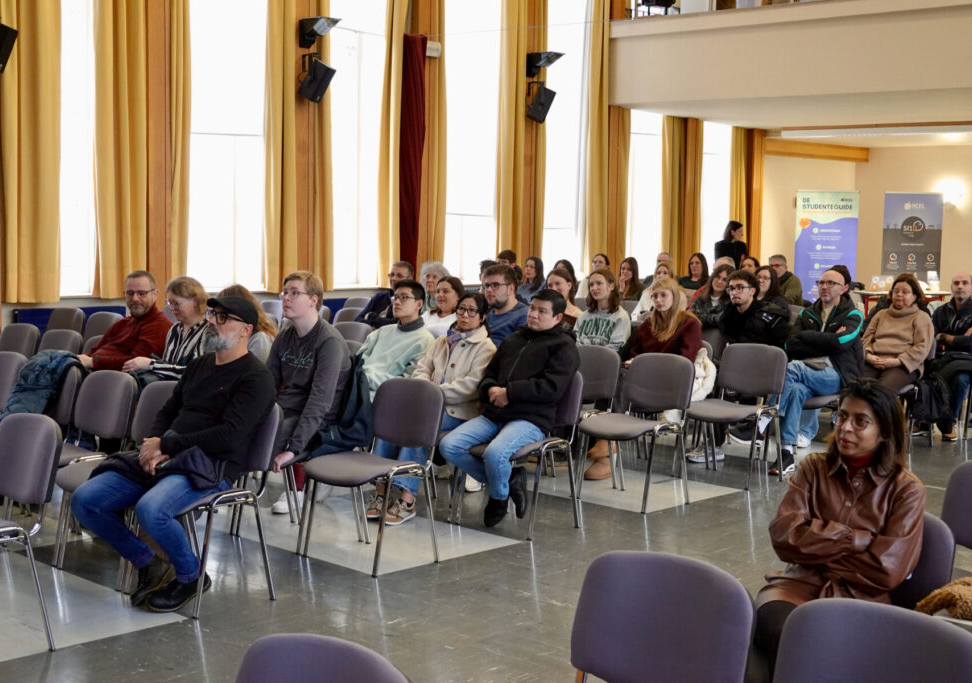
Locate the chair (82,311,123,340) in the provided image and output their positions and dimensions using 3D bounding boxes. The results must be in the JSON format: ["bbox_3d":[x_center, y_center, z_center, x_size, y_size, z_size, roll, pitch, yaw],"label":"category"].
[{"bbox_3d":[-3.015,0.201,10.024,0.525,0.820,0.540,6,7,44],"label":"chair"}]

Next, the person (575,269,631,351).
[{"bbox_3d":[0.608,0.152,8.932,0.500,1.240,0.800,5,6,37],"label":"person"}]

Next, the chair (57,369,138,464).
[{"bbox_3d":[-1.950,0.557,6.293,0.525,0.820,0.540,6,7,44],"label":"chair"}]

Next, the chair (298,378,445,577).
[{"bbox_3d":[-0.520,0.590,6.207,0.525,0.820,0.540,6,7,44],"label":"chair"}]

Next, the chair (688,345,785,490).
[{"bbox_3d":[1.475,0.434,8.255,0.520,0.825,0.570,6,7,43],"label":"chair"}]

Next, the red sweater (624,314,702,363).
[{"bbox_3d":[1.101,0.089,8.573,0.500,0.540,0.420,6,7,43],"label":"red sweater"}]

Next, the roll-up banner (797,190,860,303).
[{"bbox_3d":[4.648,-1.047,18.690,0.870,2.010,0.180,2,5,10],"label":"roll-up banner"}]

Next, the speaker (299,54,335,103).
[{"bbox_3d":[-1.554,-2.403,12.596,0.200,0.350,0.200,-5,36,-46],"label":"speaker"}]

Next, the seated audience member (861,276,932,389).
[{"bbox_3d":[2.794,0.135,9.576,0.550,1.220,0.780,6,7,43],"label":"seated audience member"}]

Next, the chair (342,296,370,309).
[{"bbox_3d":[-1.300,0.029,12.140,0.520,0.825,0.570,6,7,43],"label":"chair"}]

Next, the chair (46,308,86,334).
[{"bbox_3d":[-3.393,0.165,10.299,0.520,0.825,0.570,6,7,43],"label":"chair"}]

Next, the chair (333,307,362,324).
[{"bbox_3d":[-1.268,0.149,10.938,0.525,0.820,0.540,6,7,44],"label":"chair"}]

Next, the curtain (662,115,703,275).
[{"bbox_3d":[2.368,-1.714,16.422,0.180,1.950,0.720,6,7,44],"label":"curtain"}]

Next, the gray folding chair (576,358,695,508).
[{"bbox_3d":[0.827,0.487,7.600,0.525,0.820,0.540,6,7,44],"label":"gray folding chair"}]

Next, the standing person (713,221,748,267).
[{"bbox_3d":[2.792,-0.605,15.670,0.420,1.580,0.290,-1,6,-18],"label":"standing person"}]

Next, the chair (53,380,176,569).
[{"bbox_3d":[-1.589,0.598,5.939,0.520,0.825,0.570,6,7,43],"label":"chair"}]

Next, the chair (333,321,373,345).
[{"bbox_3d":[-1.109,0.287,9.437,0.525,0.820,0.540,6,7,44],"label":"chair"}]

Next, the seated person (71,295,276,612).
[{"bbox_3d":[-1.232,0.445,5.388,0.570,1.240,0.830,5,6,34],"label":"seated person"}]

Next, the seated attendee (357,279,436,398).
[{"bbox_3d":[-0.681,0.267,7.588,0.520,1.210,0.830,6,7,43],"label":"seated attendee"}]

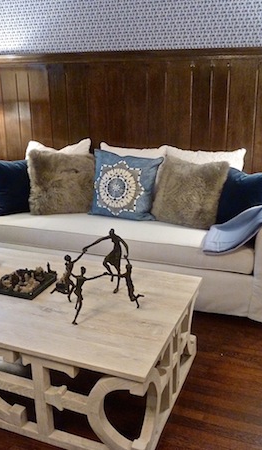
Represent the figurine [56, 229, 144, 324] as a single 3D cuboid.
[{"bbox_3d":[-0.136,0.222,1.947,0.400,0.330,0.330,0,18,0],"label":"figurine"}]

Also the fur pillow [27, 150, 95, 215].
[{"bbox_3d":[-0.547,-0.335,3.447,0.530,0.500,0.200,1,-2,4],"label":"fur pillow"}]

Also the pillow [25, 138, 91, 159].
[{"bbox_3d":[-0.635,-0.450,3.658,0.590,0.530,0.180,3,1,10],"label":"pillow"}]

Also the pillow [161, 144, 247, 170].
[{"bbox_3d":[0.506,-0.326,3.245,0.600,0.530,0.180,7,2,23],"label":"pillow"}]

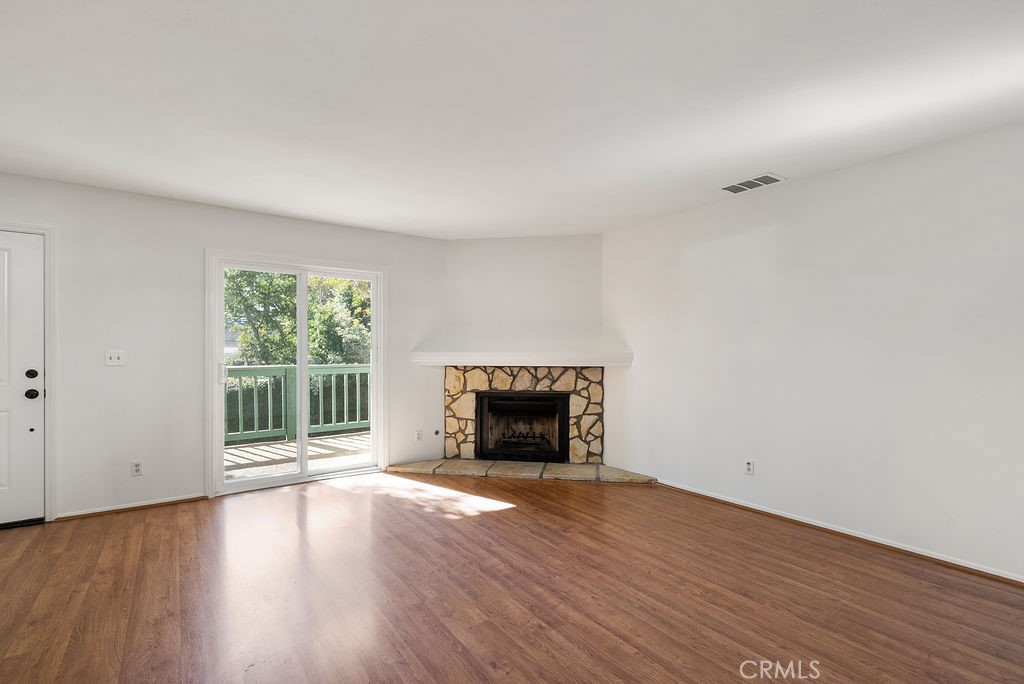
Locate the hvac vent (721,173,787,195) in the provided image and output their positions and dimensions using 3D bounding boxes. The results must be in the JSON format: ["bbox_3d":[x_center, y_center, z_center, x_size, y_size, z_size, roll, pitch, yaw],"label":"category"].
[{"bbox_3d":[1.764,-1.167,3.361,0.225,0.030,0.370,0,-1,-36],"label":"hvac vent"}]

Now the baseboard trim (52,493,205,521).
[{"bbox_3d":[-2.890,1.265,3.520,0.910,0.062,0.025,0,-1,-35],"label":"baseboard trim"}]

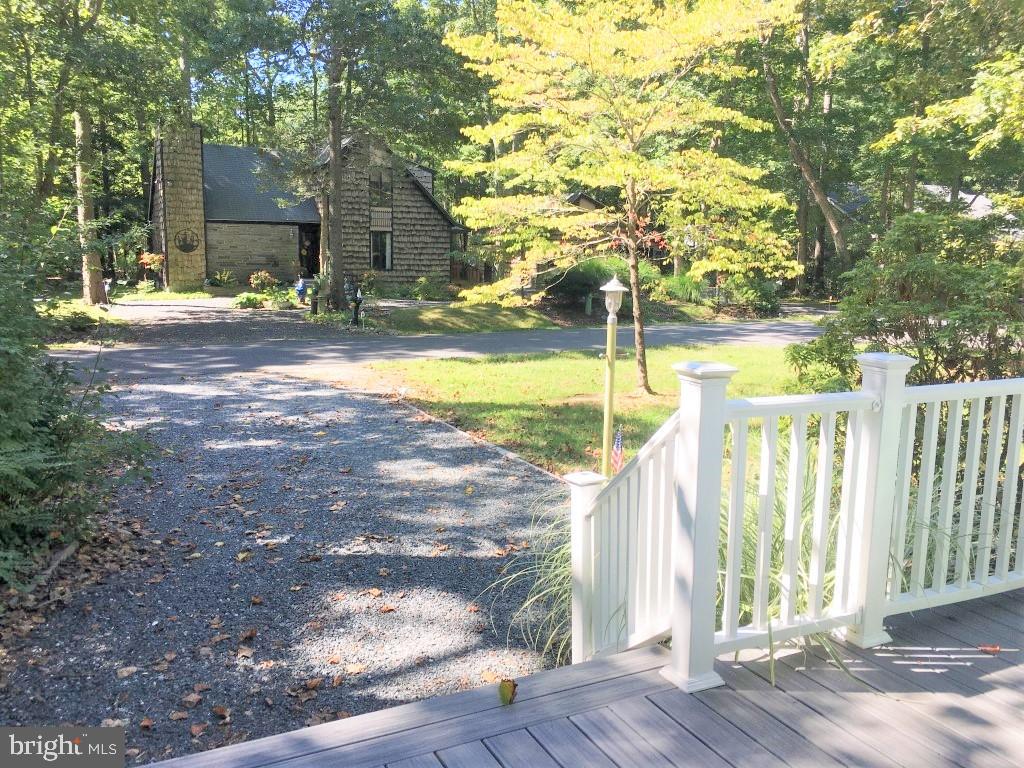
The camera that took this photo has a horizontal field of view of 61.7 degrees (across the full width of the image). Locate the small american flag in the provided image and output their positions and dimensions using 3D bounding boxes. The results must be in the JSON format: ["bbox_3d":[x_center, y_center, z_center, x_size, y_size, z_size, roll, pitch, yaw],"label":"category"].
[{"bbox_3d":[0.885,0.645,7.224,0.130,0.620,0.100,1,9,7],"label":"small american flag"}]

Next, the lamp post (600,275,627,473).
[{"bbox_3d":[0.847,0.131,7.253,0.240,2.080,0.240,1,9,7],"label":"lamp post"}]

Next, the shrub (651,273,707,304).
[{"bbox_3d":[6.016,-3.451,31.000,1.960,1.120,1.570,2,9,11],"label":"shrub"}]

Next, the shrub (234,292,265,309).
[{"bbox_3d":[-9.368,-2.969,30.500,1.100,0.550,0.990,-2,9,-17],"label":"shrub"}]

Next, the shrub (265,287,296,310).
[{"bbox_3d":[-8.266,-3.075,30.500,1.030,0.760,0.930,-2,9,-15],"label":"shrub"}]

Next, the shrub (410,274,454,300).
[{"bbox_3d":[-3.151,-3.864,34.000,1.690,1.080,1.270,-1,9,-5],"label":"shrub"}]

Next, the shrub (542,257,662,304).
[{"bbox_3d":[3.165,-3.619,30.000,4.070,1.630,2.850,1,9,6],"label":"shrub"}]

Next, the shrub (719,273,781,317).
[{"bbox_3d":[8.167,-3.078,29.500,2.070,1.470,1.760,3,9,15],"label":"shrub"}]

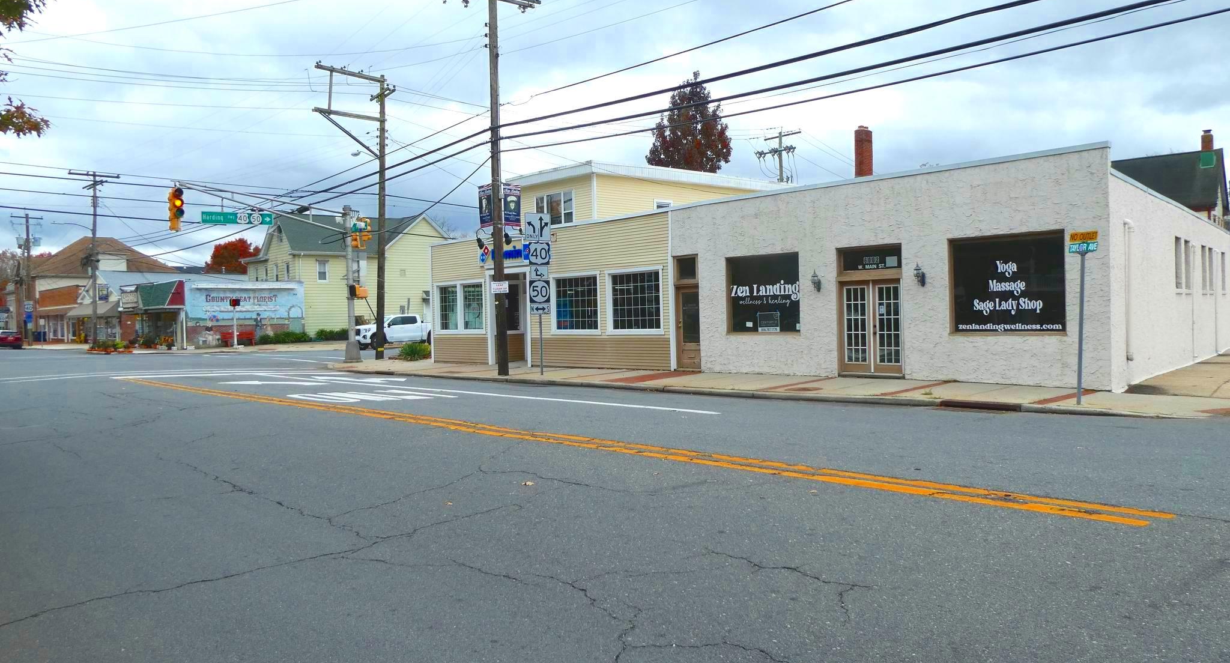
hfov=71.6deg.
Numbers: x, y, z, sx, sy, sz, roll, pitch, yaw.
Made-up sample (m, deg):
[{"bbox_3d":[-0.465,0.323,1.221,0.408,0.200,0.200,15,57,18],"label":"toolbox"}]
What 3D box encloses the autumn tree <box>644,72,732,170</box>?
[{"bbox_3d":[3.667,-6.520,44.861,6.300,14.329,6.300,-2,1,-42],"label":"autumn tree"}]

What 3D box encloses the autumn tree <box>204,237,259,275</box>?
[{"bbox_3d":[-44.809,-5.047,99.885,8.500,11.832,8.500,-2,1,-42],"label":"autumn tree"}]

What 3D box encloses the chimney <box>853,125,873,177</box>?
[{"bbox_3d":[9.615,-6.673,32.858,0.600,2.600,0.470,-2,1,-42],"label":"chimney"}]

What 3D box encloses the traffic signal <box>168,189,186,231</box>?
[{"bbox_3d":[-15.209,-4.236,29.600,0.420,1.480,0.600,-2,1,-42],"label":"traffic signal"}]

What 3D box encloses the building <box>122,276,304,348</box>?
[{"bbox_3d":[-31.001,-1.298,65.493,8.600,4.750,15.500,-2,2,-44],"label":"building"}]

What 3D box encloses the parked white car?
[{"bbox_3d":[-12.650,0.043,50.090,5.880,1.920,2.060,-2,2,-45],"label":"parked white car"}]

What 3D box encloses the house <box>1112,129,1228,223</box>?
[{"bbox_3d":[27.630,-5.193,47.351,10.000,10.302,7.000,0,2,43],"label":"house"}]

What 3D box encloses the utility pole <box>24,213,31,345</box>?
[{"bbox_3d":[-52.419,-4.609,75.916,0.420,11.867,0.420,-2,1,-42],"label":"utility pole"}]

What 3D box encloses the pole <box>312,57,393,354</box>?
[{"bbox_3d":[-11.010,-4.865,35.611,3.100,12.200,1.900,-2,1,-42],"label":"pole"}]

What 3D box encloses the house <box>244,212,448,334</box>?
[{"bbox_3d":[-21.149,-4.217,70.222,14.632,9.958,9.114,-2,1,-42],"label":"house"}]

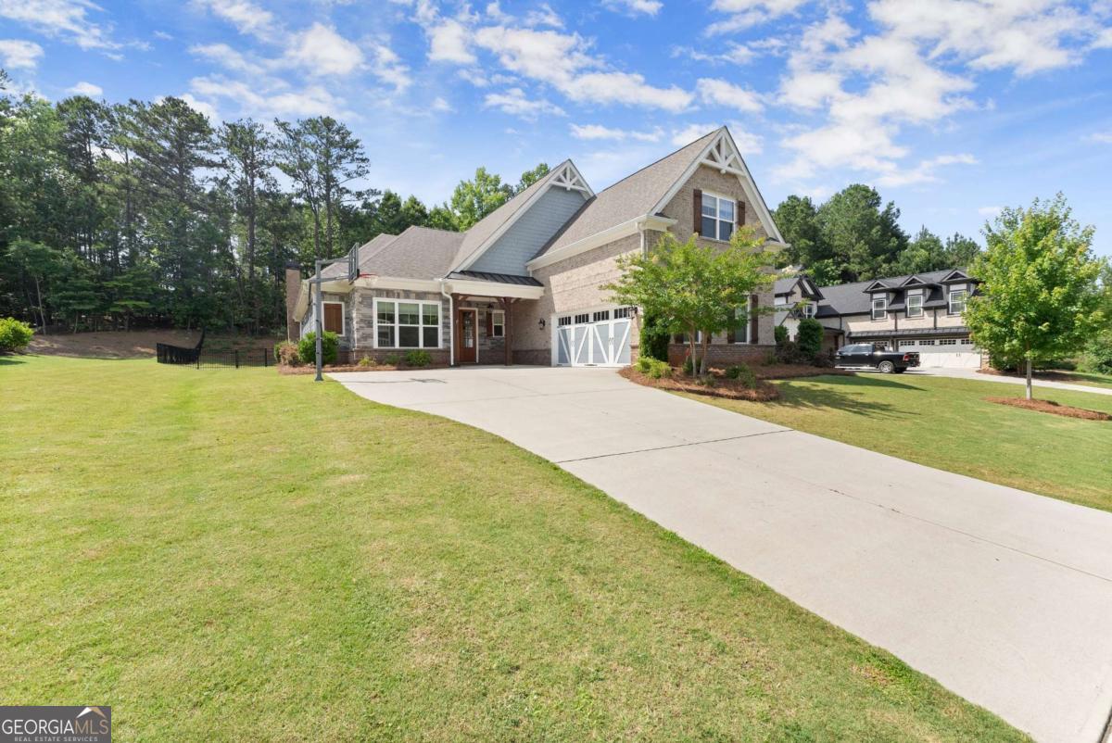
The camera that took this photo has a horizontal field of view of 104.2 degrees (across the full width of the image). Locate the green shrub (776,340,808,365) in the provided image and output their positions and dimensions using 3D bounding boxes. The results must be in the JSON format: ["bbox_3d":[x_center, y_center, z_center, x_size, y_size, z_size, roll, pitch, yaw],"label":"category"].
[{"bbox_3d":[10.572,-0.831,19.400,1.350,1.150,1.300,-2,3,-31],"label":"green shrub"}]

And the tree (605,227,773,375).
[{"bbox_3d":[3.676,-1.882,11.800,4.400,4.000,4.100,-2,3,-31],"label":"tree"}]

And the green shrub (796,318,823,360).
[{"bbox_3d":[12.299,-1.484,21.000,1.250,2.250,1.250,-2,3,-31],"label":"green shrub"}]

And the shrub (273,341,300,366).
[{"bbox_3d":[-9.828,-0.660,15.800,0.900,0.870,0.900,-2,3,-31],"label":"shrub"}]

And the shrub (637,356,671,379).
[{"bbox_3d":[2.779,-0.119,12.300,1.000,0.650,0.900,-2,3,-31],"label":"shrub"}]

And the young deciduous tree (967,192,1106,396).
[{"bbox_3d":[15.035,-2.347,13.700,3.200,6.450,3.200,-2,3,-31],"label":"young deciduous tree"}]

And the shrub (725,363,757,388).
[{"bbox_3d":[4.614,0.104,10.800,0.750,0.600,0.750,-2,3,-31],"label":"shrub"}]

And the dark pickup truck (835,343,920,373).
[{"bbox_3d":[22.900,-0.900,31.800,2.030,1.950,5.850,-2,3,-29],"label":"dark pickup truck"}]

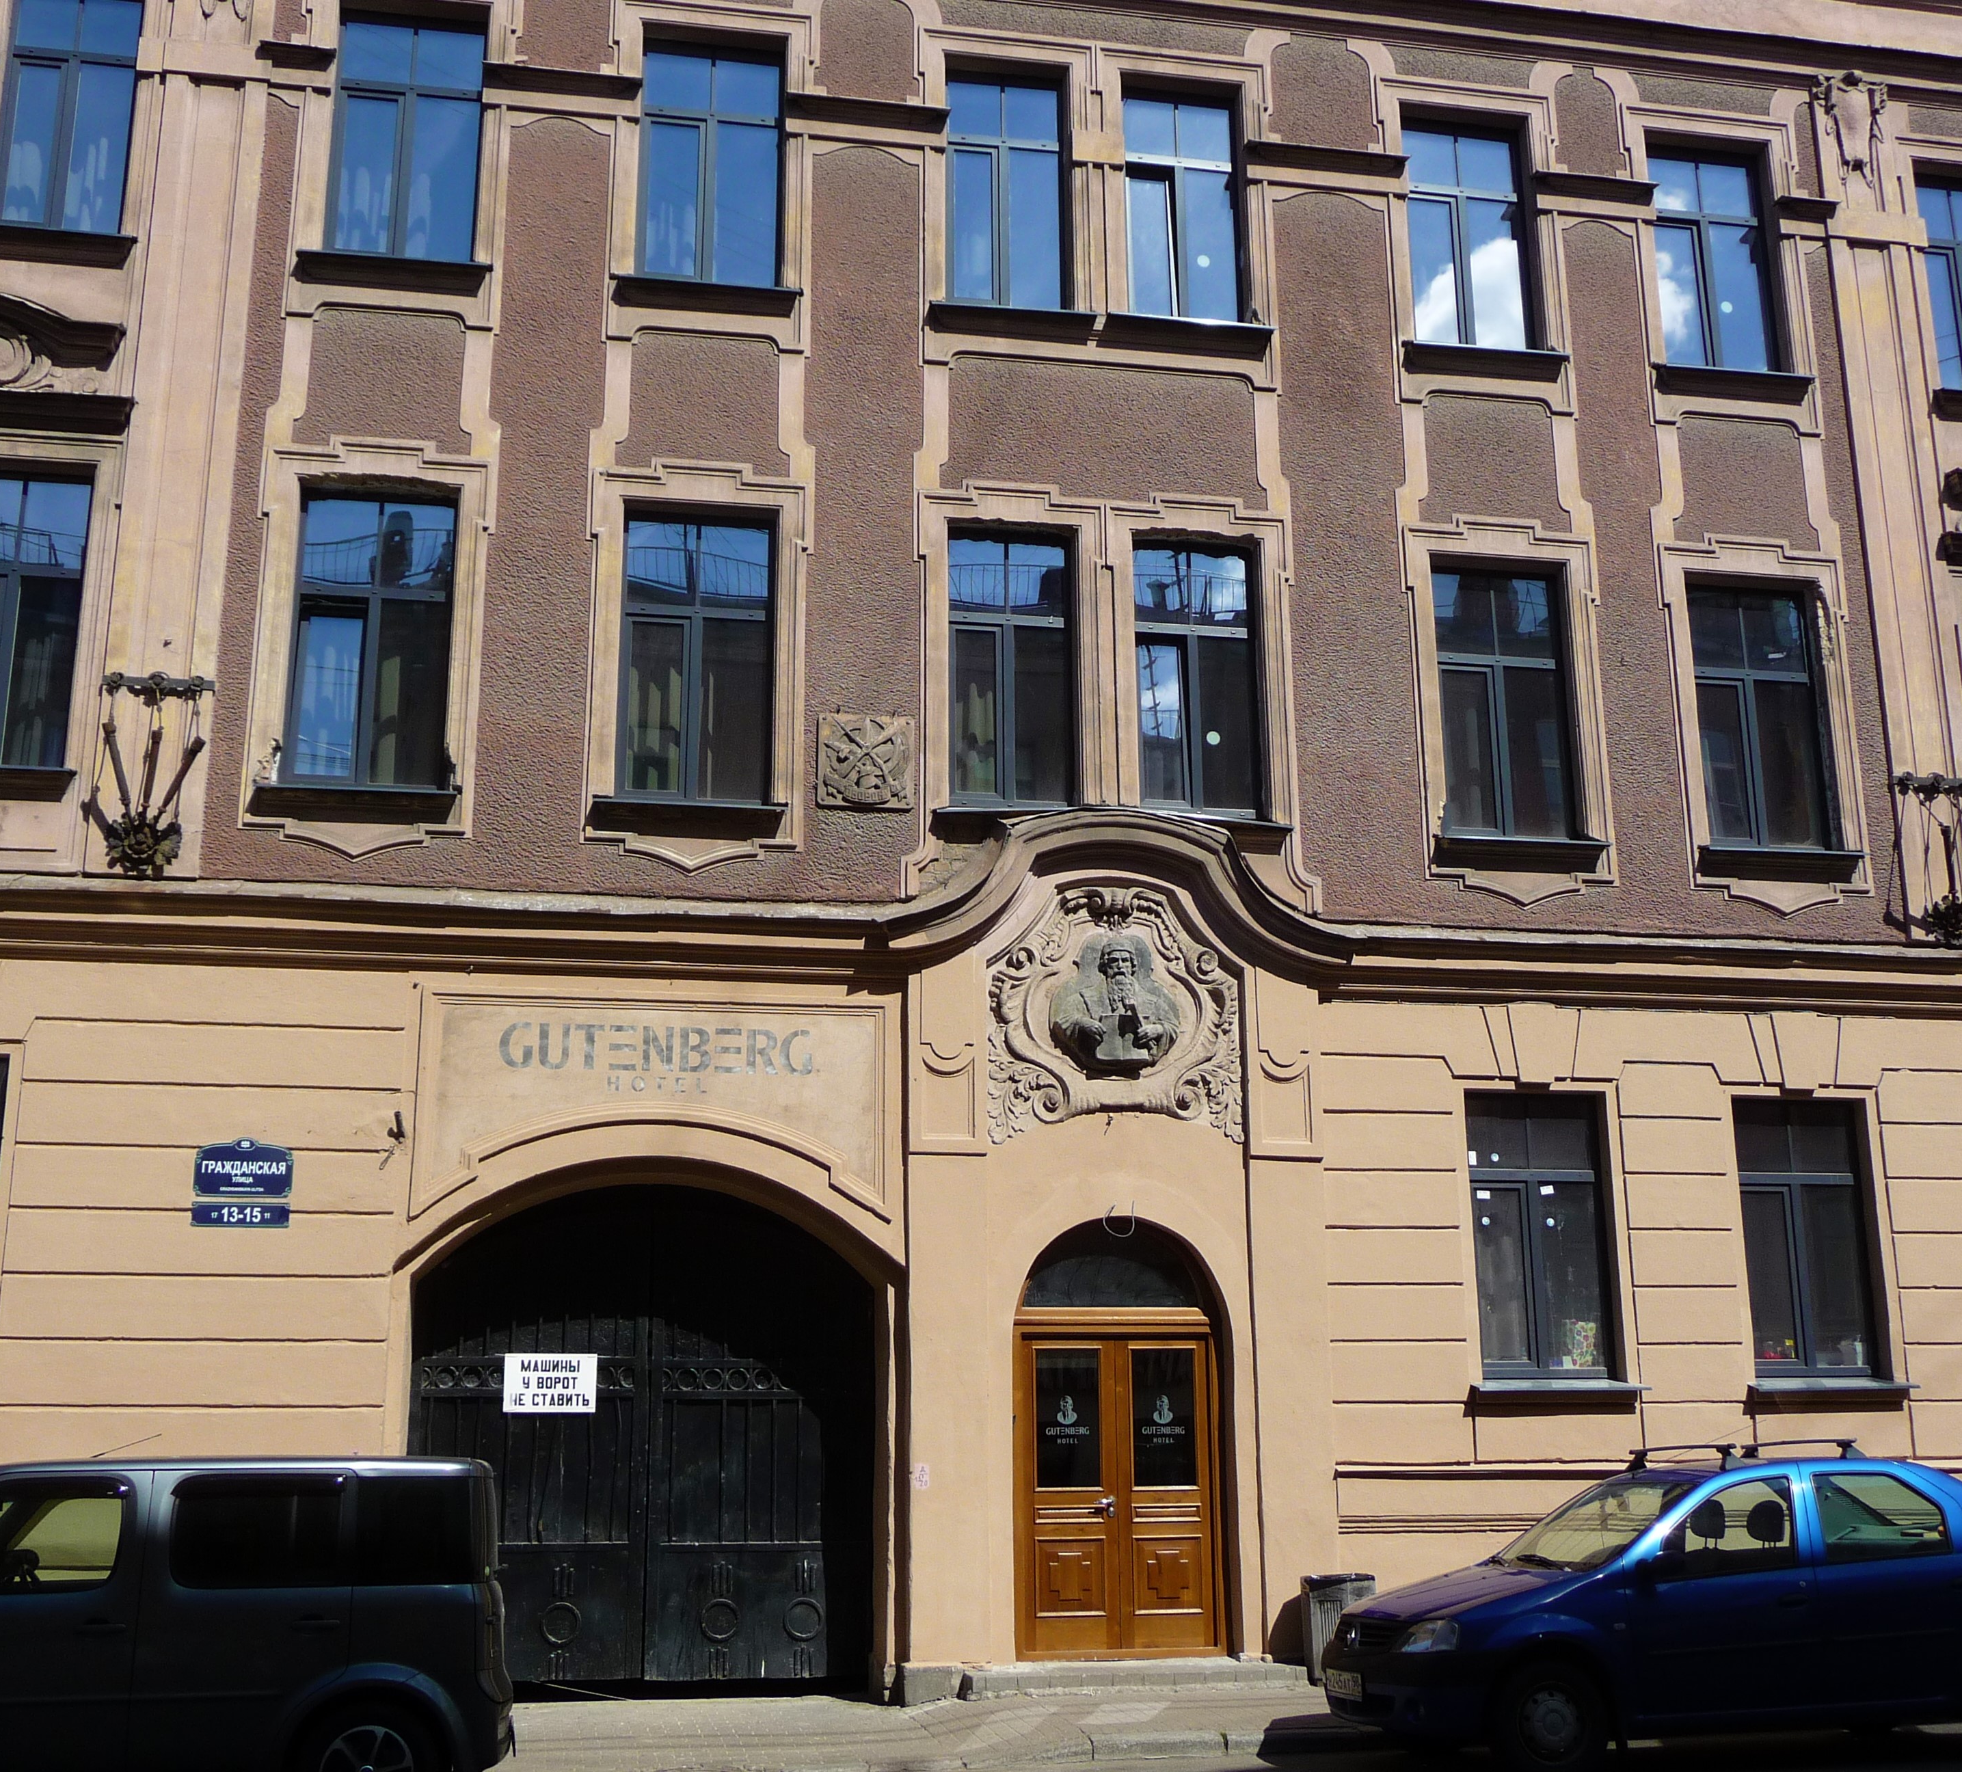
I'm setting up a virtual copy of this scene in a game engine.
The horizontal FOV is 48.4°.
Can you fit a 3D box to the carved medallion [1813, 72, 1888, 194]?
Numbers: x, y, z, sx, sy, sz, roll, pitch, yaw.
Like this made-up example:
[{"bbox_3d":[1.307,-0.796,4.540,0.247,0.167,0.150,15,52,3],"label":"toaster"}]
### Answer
[{"bbox_3d":[7.673,-6.651,19.173,0.734,1.078,0.280,2,-14,-10],"label":"carved medallion"}]

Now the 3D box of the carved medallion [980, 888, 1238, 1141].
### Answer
[{"bbox_3d":[0.908,0.833,14.588,1.745,1.774,0.280,2,-14,-10],"label":"carved medallion"}]

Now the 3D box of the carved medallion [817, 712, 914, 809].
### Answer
[{"bbox_3d":[-0.780,-0.840,14.788,0.649,0.656,0.100,2,-14,-10],"label":"carved medallion"}]

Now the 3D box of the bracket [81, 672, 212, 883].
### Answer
[{"bbox_3d":[-5.266,-0.740,13.765,0.705,1.380,0.380,2,-14,-10],"label":"bracket"}]

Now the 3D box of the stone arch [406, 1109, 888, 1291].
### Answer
[{"bbox_3d":[-2.070,1.980,14.014,3.130,1.124,0.320,2,-14,-10],"label":"stone arch"}]

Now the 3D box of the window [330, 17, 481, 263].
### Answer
[{"bbox_3d":[-4.065,-5.315,15.487,1.010,1.891,0.150,2,-14,-10],"label":"window"}]

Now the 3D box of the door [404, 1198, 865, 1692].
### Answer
[{"bbox_3d":[-2.270,3.689,14.868,3.153,3.343,0.550,2,-15,-10],"label":"door"}]

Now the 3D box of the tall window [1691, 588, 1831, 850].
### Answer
[{"bbox_3d":[5.766,-1.262,16.243,0.995,2.019,0.150,2,-14,-10],"label":"tall window"}]

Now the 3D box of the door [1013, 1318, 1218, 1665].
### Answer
[{"bbox_3d":[0.987,4.286,15.691,1.489,2.333,0.200,2,-14,-10],"label":"door"}]

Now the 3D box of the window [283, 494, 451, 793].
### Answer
[{"bbox_3d":[-4.468,-1.801,16.086,1.072,2.306,0.200,2,-14,-10],"label":"window"}]

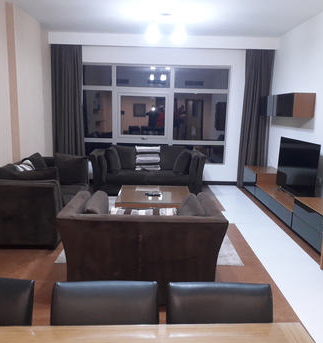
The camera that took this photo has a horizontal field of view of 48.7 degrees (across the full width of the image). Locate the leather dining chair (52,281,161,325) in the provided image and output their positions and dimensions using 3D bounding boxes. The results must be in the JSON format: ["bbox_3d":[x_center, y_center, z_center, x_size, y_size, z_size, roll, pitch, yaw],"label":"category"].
[{"bbox_3d":[-0.243,0.932,1.401,0.460,0.855,0.550,1,10,-3],"label":"leather dining chair"}]

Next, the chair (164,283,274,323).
[{"bbox_3d":[0.257,0.940,1.421,0.460,0.855,0.550,1,10,-3],"label":"chair"}]

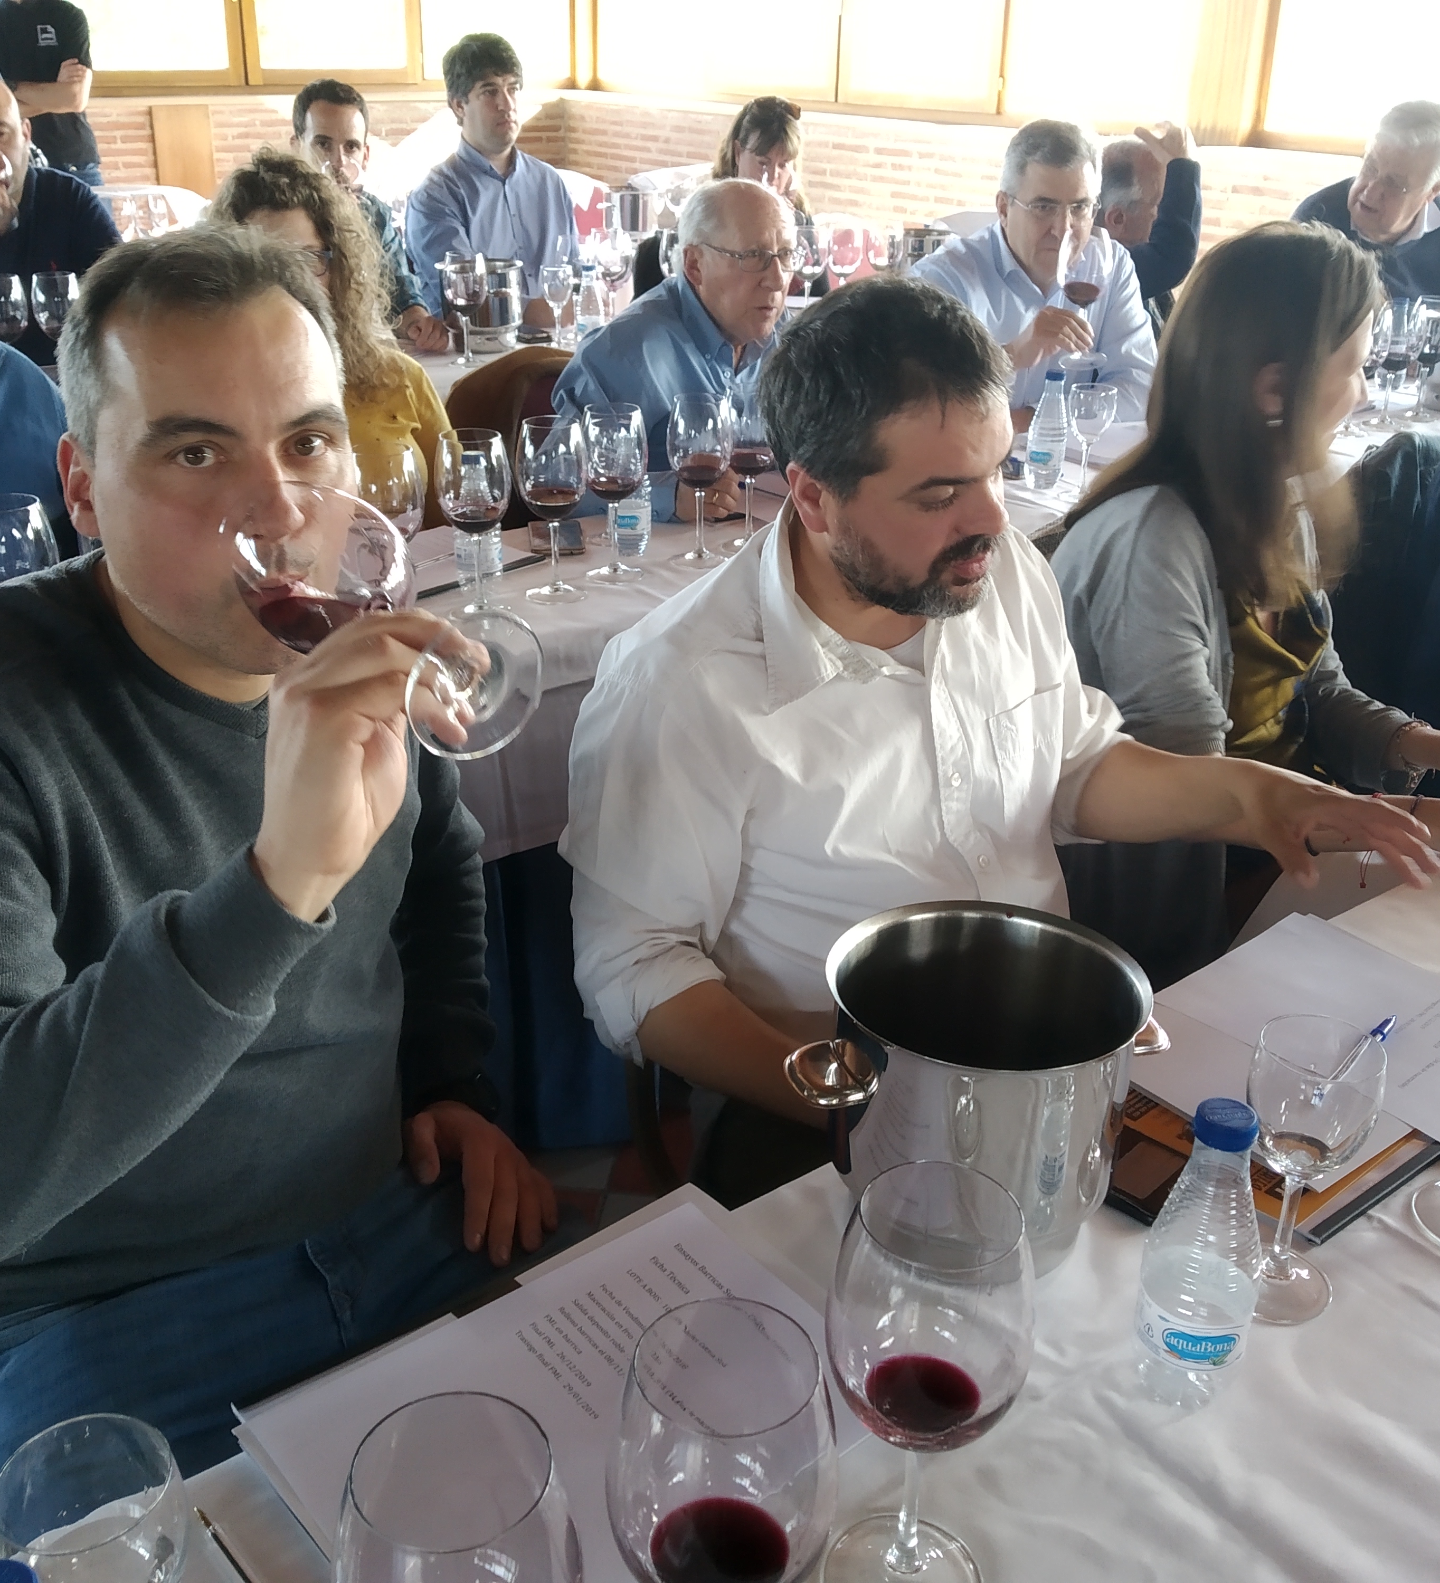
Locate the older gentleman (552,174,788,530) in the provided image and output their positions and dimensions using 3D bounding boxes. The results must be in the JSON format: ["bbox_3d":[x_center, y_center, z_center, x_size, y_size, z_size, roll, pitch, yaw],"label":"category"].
[{"bbox_3d":[-0.085,-0.431,2.744,0.540,1.220,0.740,-20,33,-37],"label":"older gentleman"}]

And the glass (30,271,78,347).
[{"bbox_3d":[-1.265,-0.877,3.055,0.091,0.228,0.091,1,26,0],"label":"glass"}]

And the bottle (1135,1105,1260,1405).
[{"bbox_3d":[0.258,0.243,0.844,0.065,0.171,0.065,11,27,20],"label":"bottle"}]

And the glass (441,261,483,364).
[{"bbox_3d":[-0.528,-1.001,3.301,0.092,0.224,0.092,-3,26,-8],"label":"glass"}]

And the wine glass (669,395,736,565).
[{"bbox_3d":[-0.027,-0.426,2.170,0.088,0.224,0.088,1,26,0],"label":"wine glass"}]

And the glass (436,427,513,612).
[{"bbox_3d":[-0.297,-0.321,1.930,0.092,0.224,0.092,-3,26,-8],"label":"glass"}]

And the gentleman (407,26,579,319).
[{"bbox_3d":[-0.455,-0.987,3.701,0.510,1.380,0.740,-14,29,-29],"label":"gentleman"}]

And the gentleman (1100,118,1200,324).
[{"bbox_3d":[1.091,-0.902,3.761,0.660,1.280,0.540,14,29,25],"label":"gentleman"}]

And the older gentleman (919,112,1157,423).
[{"bbox_3d":[0.540,-0.637,3.151,0.520,1.300,0.700,-12,29,-25],"label":"older gentleman"}]

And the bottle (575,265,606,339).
[{"bbox_3d":[-0.295,-1.101,3.612,0.061,0.181,0.061,1,26,0],"label":"bottle"}]

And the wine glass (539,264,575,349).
[{"bbox_3d":[-0.362,-1.078,3.536,0.076,0.168,0.076,-1,26,-5],"label":"wine glass"}]

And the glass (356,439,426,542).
[{"bbox_3d":[-0.399,-0.300,1.914,0.091,0.228,0.091,1,26,0],"label":"glass"}]

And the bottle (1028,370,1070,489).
[{"bbox_3d":[0.542,-0.593,2.610,0.061,0.181,0.061,1,26,0],"label":"bottle"}]

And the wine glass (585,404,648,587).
[{"bbox_3d":[-0.141,-0.399,2.133,0.091,0.228,0.091,1,26,0],"label":"wine glass"}]

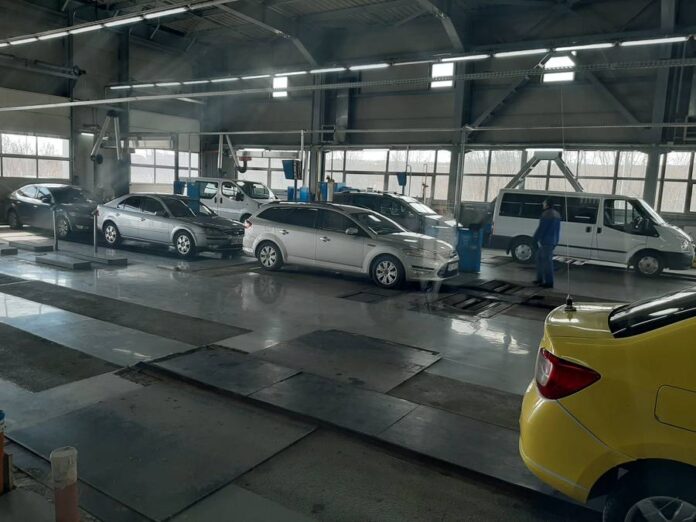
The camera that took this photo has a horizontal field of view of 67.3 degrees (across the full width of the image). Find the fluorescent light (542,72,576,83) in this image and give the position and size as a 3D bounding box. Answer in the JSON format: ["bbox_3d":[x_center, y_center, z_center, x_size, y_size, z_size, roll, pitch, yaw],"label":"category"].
[{"bbox_3d":[6.491,-5.658,16.121,0.930,0.280,0.100,8,9,31],"label":"fluorescent light"}]

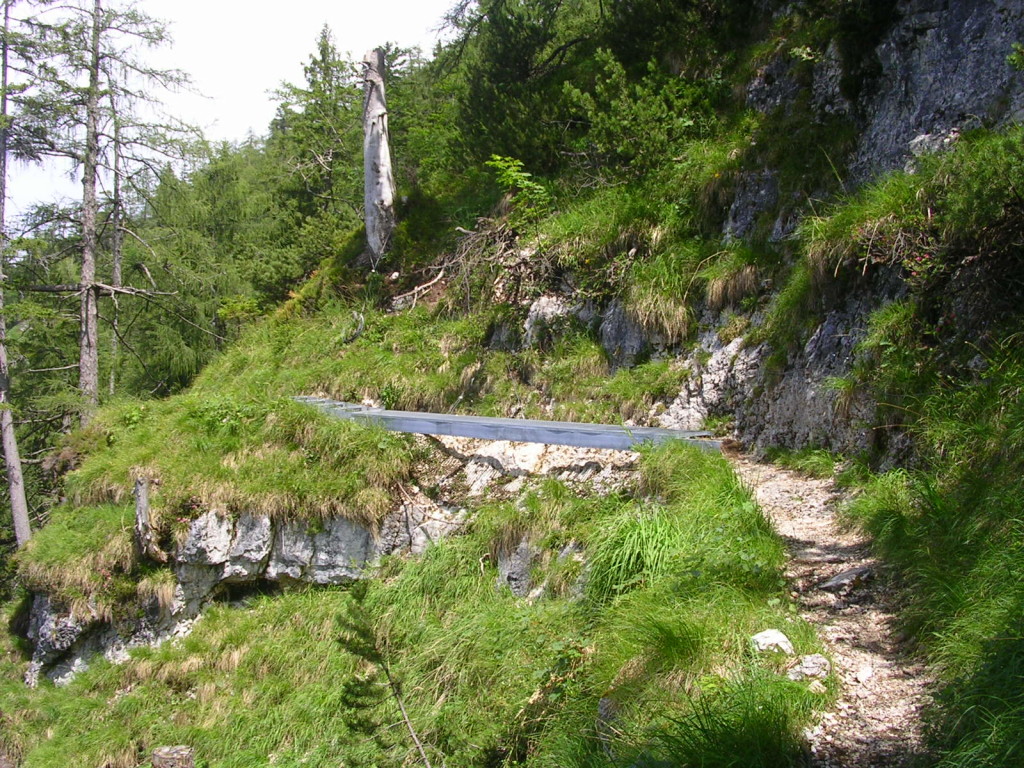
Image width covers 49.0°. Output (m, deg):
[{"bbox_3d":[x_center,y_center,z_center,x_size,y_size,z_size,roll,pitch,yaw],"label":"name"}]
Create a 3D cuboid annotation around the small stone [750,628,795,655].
[{"bbox_3d":[1.390,1.385,6.000,0.230,0.125,0.180,0,2,6],"label":"small stone"}]

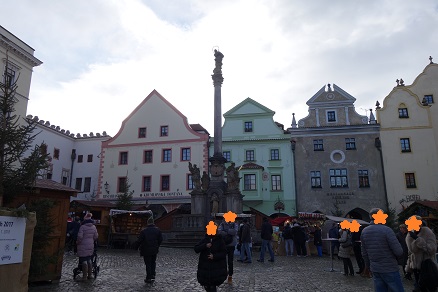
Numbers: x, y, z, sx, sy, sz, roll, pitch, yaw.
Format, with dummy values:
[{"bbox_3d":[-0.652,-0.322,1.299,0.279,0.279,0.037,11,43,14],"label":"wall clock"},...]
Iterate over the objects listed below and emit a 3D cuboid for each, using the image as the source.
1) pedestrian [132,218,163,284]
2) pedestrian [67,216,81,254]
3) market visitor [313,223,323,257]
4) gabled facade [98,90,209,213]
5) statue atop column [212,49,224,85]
[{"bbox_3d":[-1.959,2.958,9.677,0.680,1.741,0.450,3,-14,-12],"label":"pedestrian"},{"bbox_3d":[-6.864,4.290,16.350,0.550,1.774,0.450,-3,-14,11],"label":"pedestrian"},{"bbox_3d":[4.917,4.647,17.019,0.380,1.700,0.450,-10,-16,36],"label":"market visitor"},{"bbox_3d":[-7.712,2.189,43.965,14.503,18.379,4.000,-4,-13,14],"label":"gabled facade"},{"bbox_3d":[-0.058,-6.541,28.194,1.000,3.455,0.950,-2,-13,8],"label":"statue atop column"}]

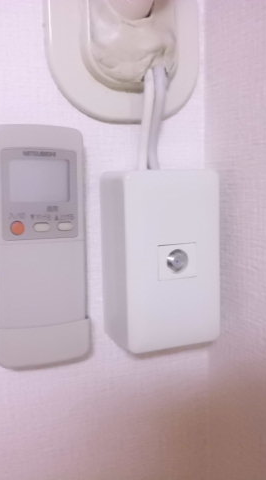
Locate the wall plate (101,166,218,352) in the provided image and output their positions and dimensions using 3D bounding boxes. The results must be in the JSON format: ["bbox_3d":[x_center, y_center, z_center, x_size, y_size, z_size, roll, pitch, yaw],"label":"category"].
[{"bbox_3d":[0.020,0.011,0.345,0.070,0.120,0.050,-4,8,-22],"label":"wall plate"}]

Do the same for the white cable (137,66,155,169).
[{"bbox_3d":[0.010,-0.084,0.339,0.009,0.073,0.009,-1,9,-22],"label":"white cable"}]

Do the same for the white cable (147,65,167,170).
[{"bbox_3d":[0.017,-0.086,0.342,0.010,0.076,0.009,-1,9,-22],"label":"white cable"}]

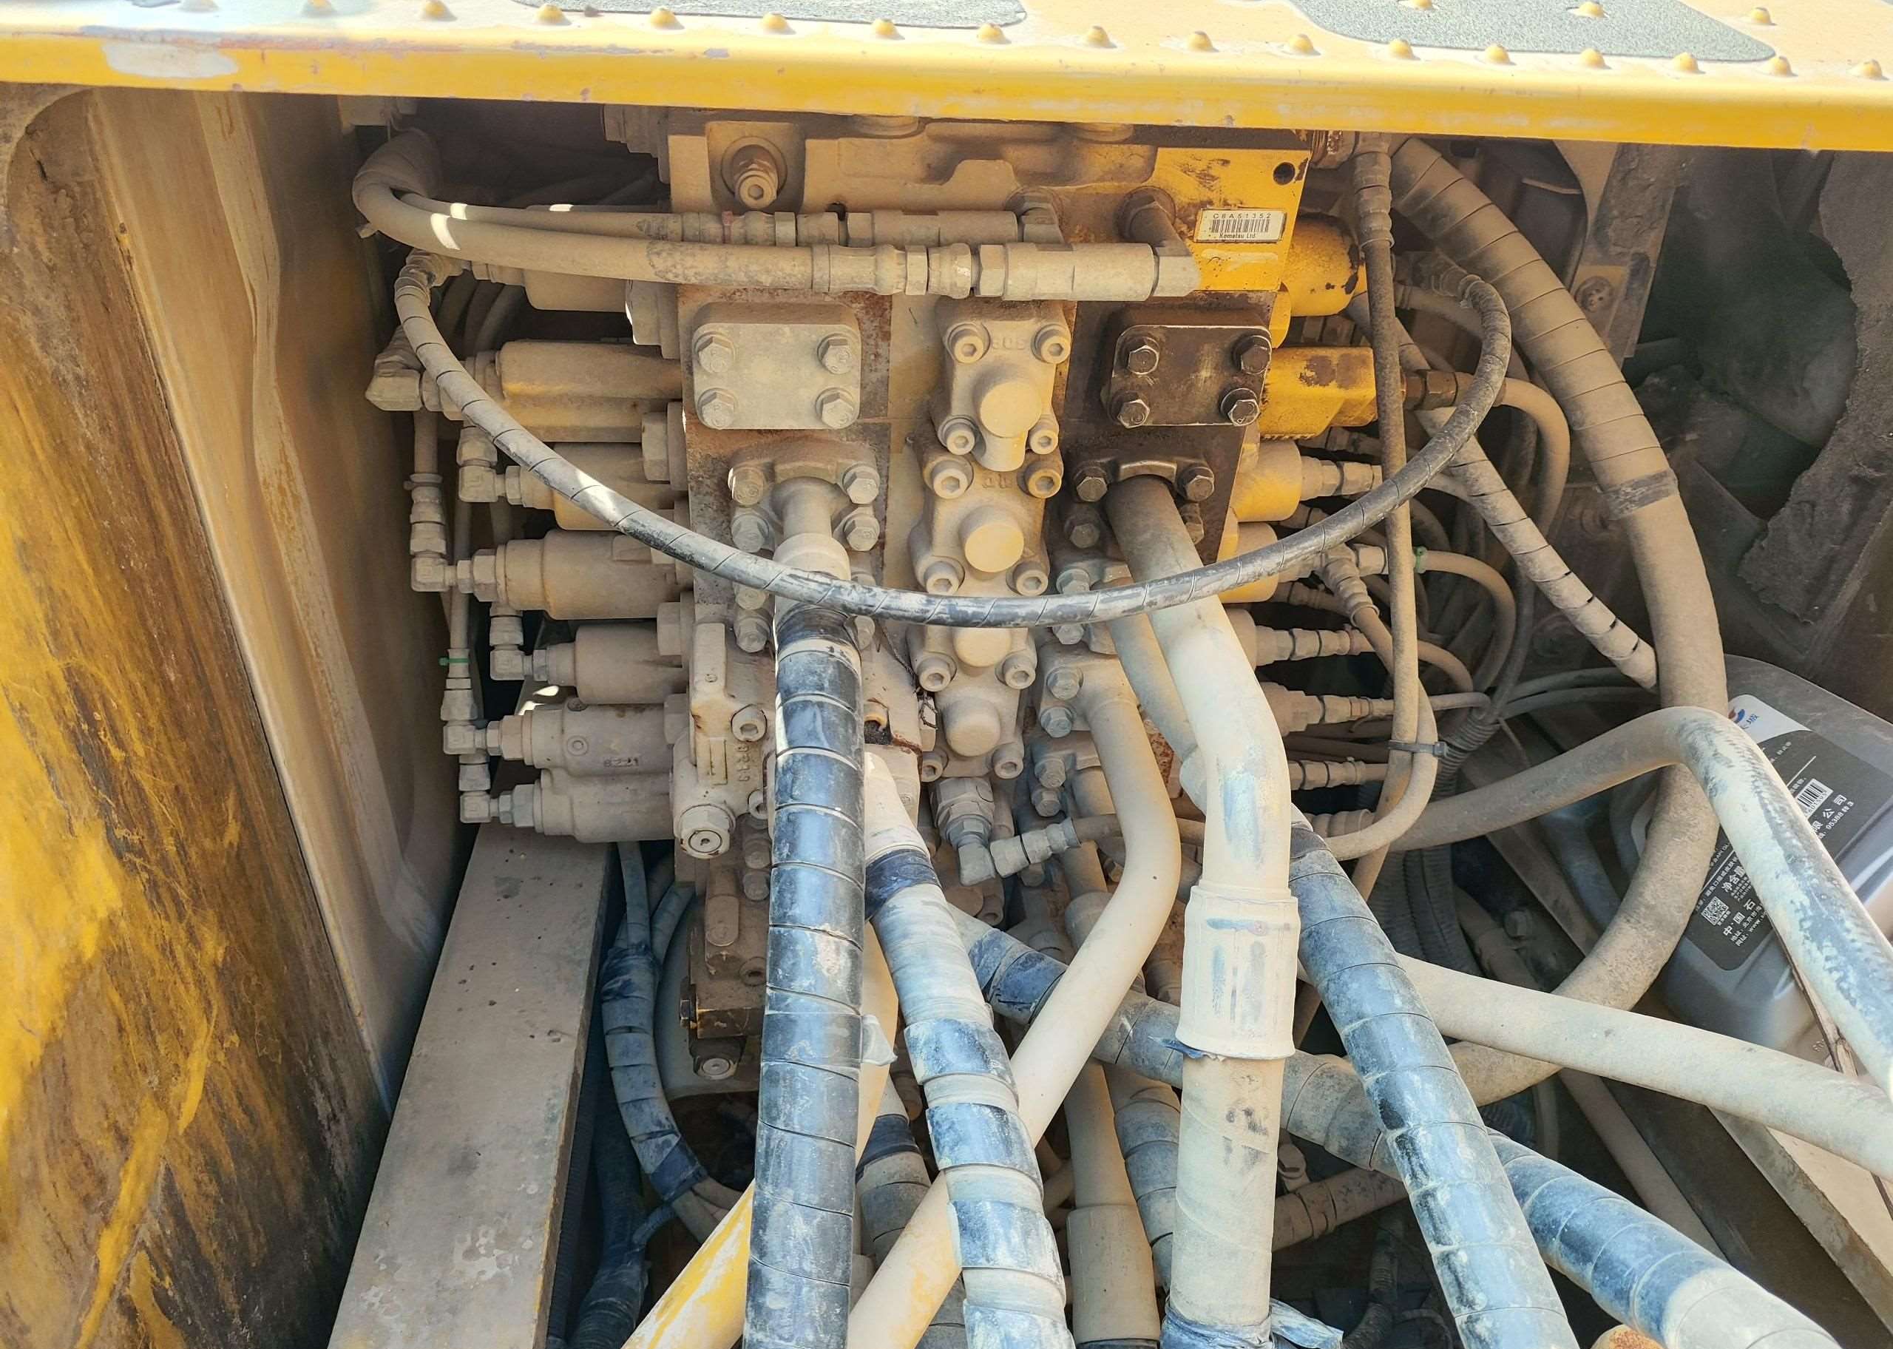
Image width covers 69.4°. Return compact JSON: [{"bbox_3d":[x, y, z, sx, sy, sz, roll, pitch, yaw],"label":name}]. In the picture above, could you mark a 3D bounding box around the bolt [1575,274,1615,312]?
[{"bbox_3d":[0.369,-0.216,0.779,0.020,0.020,0.010,-2,38,-7],"label":"bolt"}]

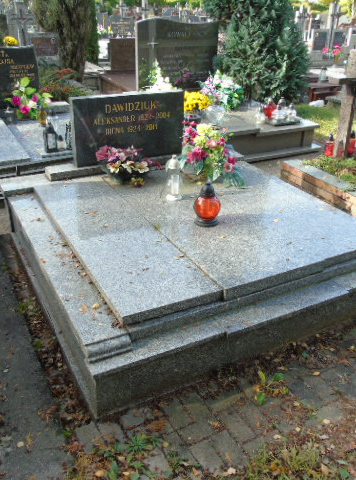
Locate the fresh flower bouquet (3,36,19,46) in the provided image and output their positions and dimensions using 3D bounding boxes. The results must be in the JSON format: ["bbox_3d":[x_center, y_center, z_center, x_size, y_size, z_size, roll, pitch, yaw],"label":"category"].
[{"bbox_3d":[-2.429,-2.844,6.687,0.185,0.185,0.185,-13,32,-26],"label":"fresh flower bouquet"}]

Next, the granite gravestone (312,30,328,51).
[{"bbox_3d":[3.313,-4.616,10.698,0.360,0.453,0.082,-13,32,-26],"label":"granite gravestone"}]

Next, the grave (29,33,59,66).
[{"bbox_3d":[-2.045,-3.052,7.445,0.556,0.515,0.124,-13,32,-26],"label":"grave"}]

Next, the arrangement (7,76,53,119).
[{"bbox_3d":[-1.614,-1.549,5.024,0.476,0.480,0.405,-13,31,-25],"label":"arrangement"}]

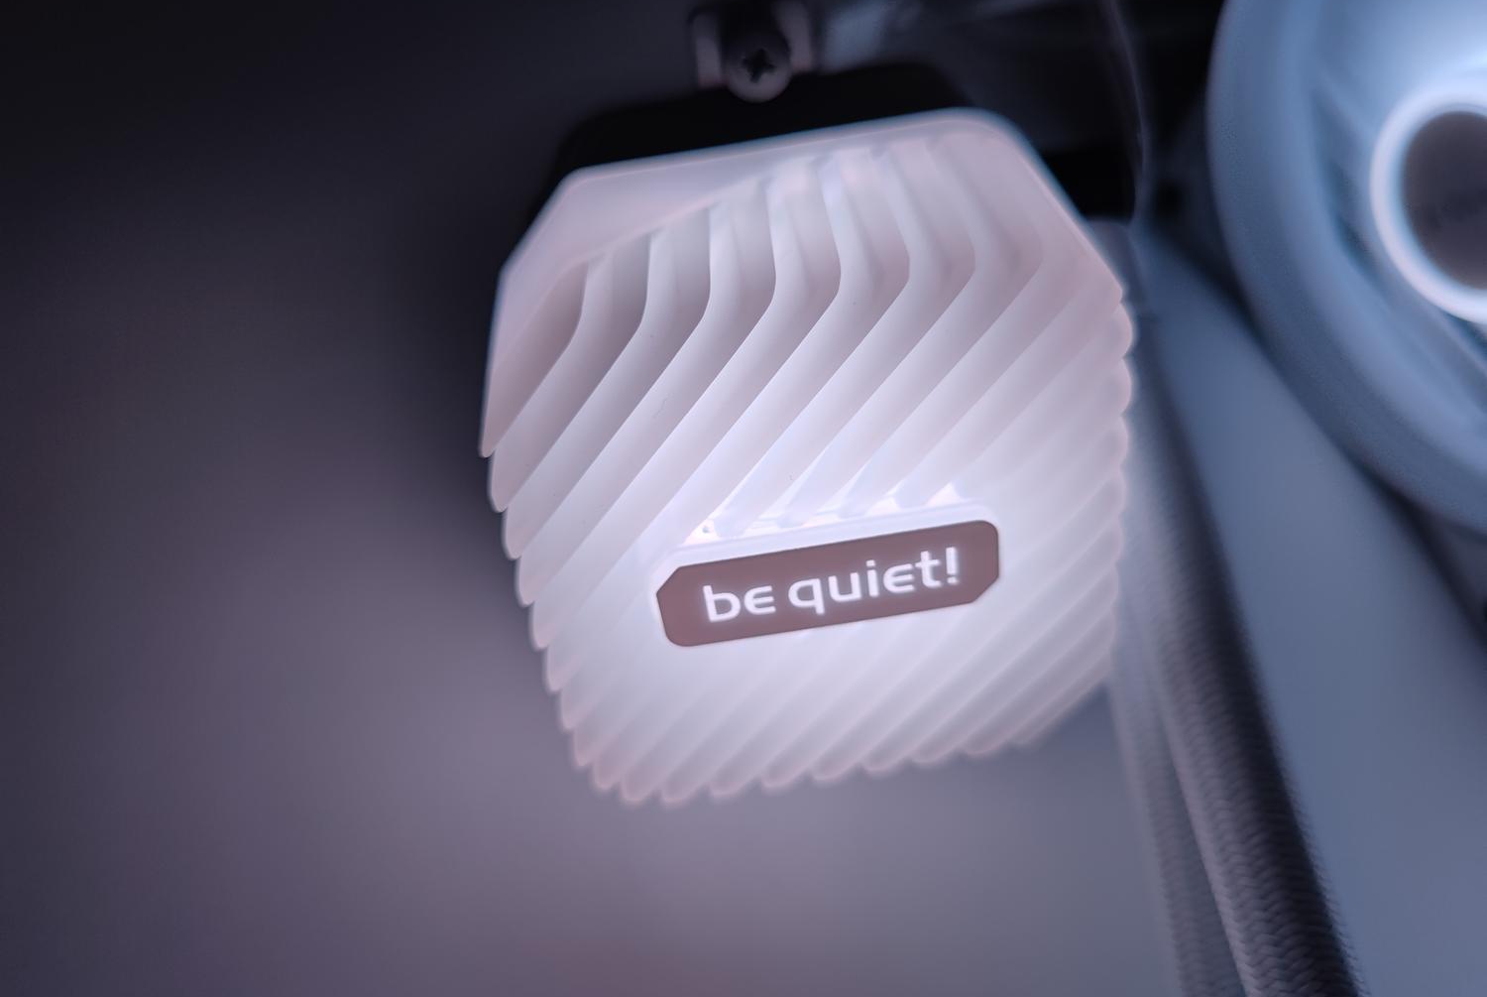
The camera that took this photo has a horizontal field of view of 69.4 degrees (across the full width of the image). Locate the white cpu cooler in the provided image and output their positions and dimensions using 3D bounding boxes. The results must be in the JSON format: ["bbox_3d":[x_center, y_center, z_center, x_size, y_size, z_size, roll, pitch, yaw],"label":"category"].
[{"bbox_3d":[0.008,-0.004,0.143,0.071,0.073,0.049,-9,34,2],"label":"white cpu cooler"}]

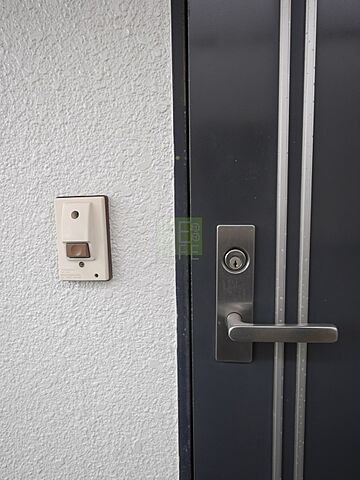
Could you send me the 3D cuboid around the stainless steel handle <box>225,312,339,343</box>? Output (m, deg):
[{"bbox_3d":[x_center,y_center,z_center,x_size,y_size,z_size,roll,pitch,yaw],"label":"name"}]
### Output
[{"bbox_3d":[0.126,0.112,0.392,0.128,0.021,0.051,-1,5,7],"label":"stainless steel handle"}]

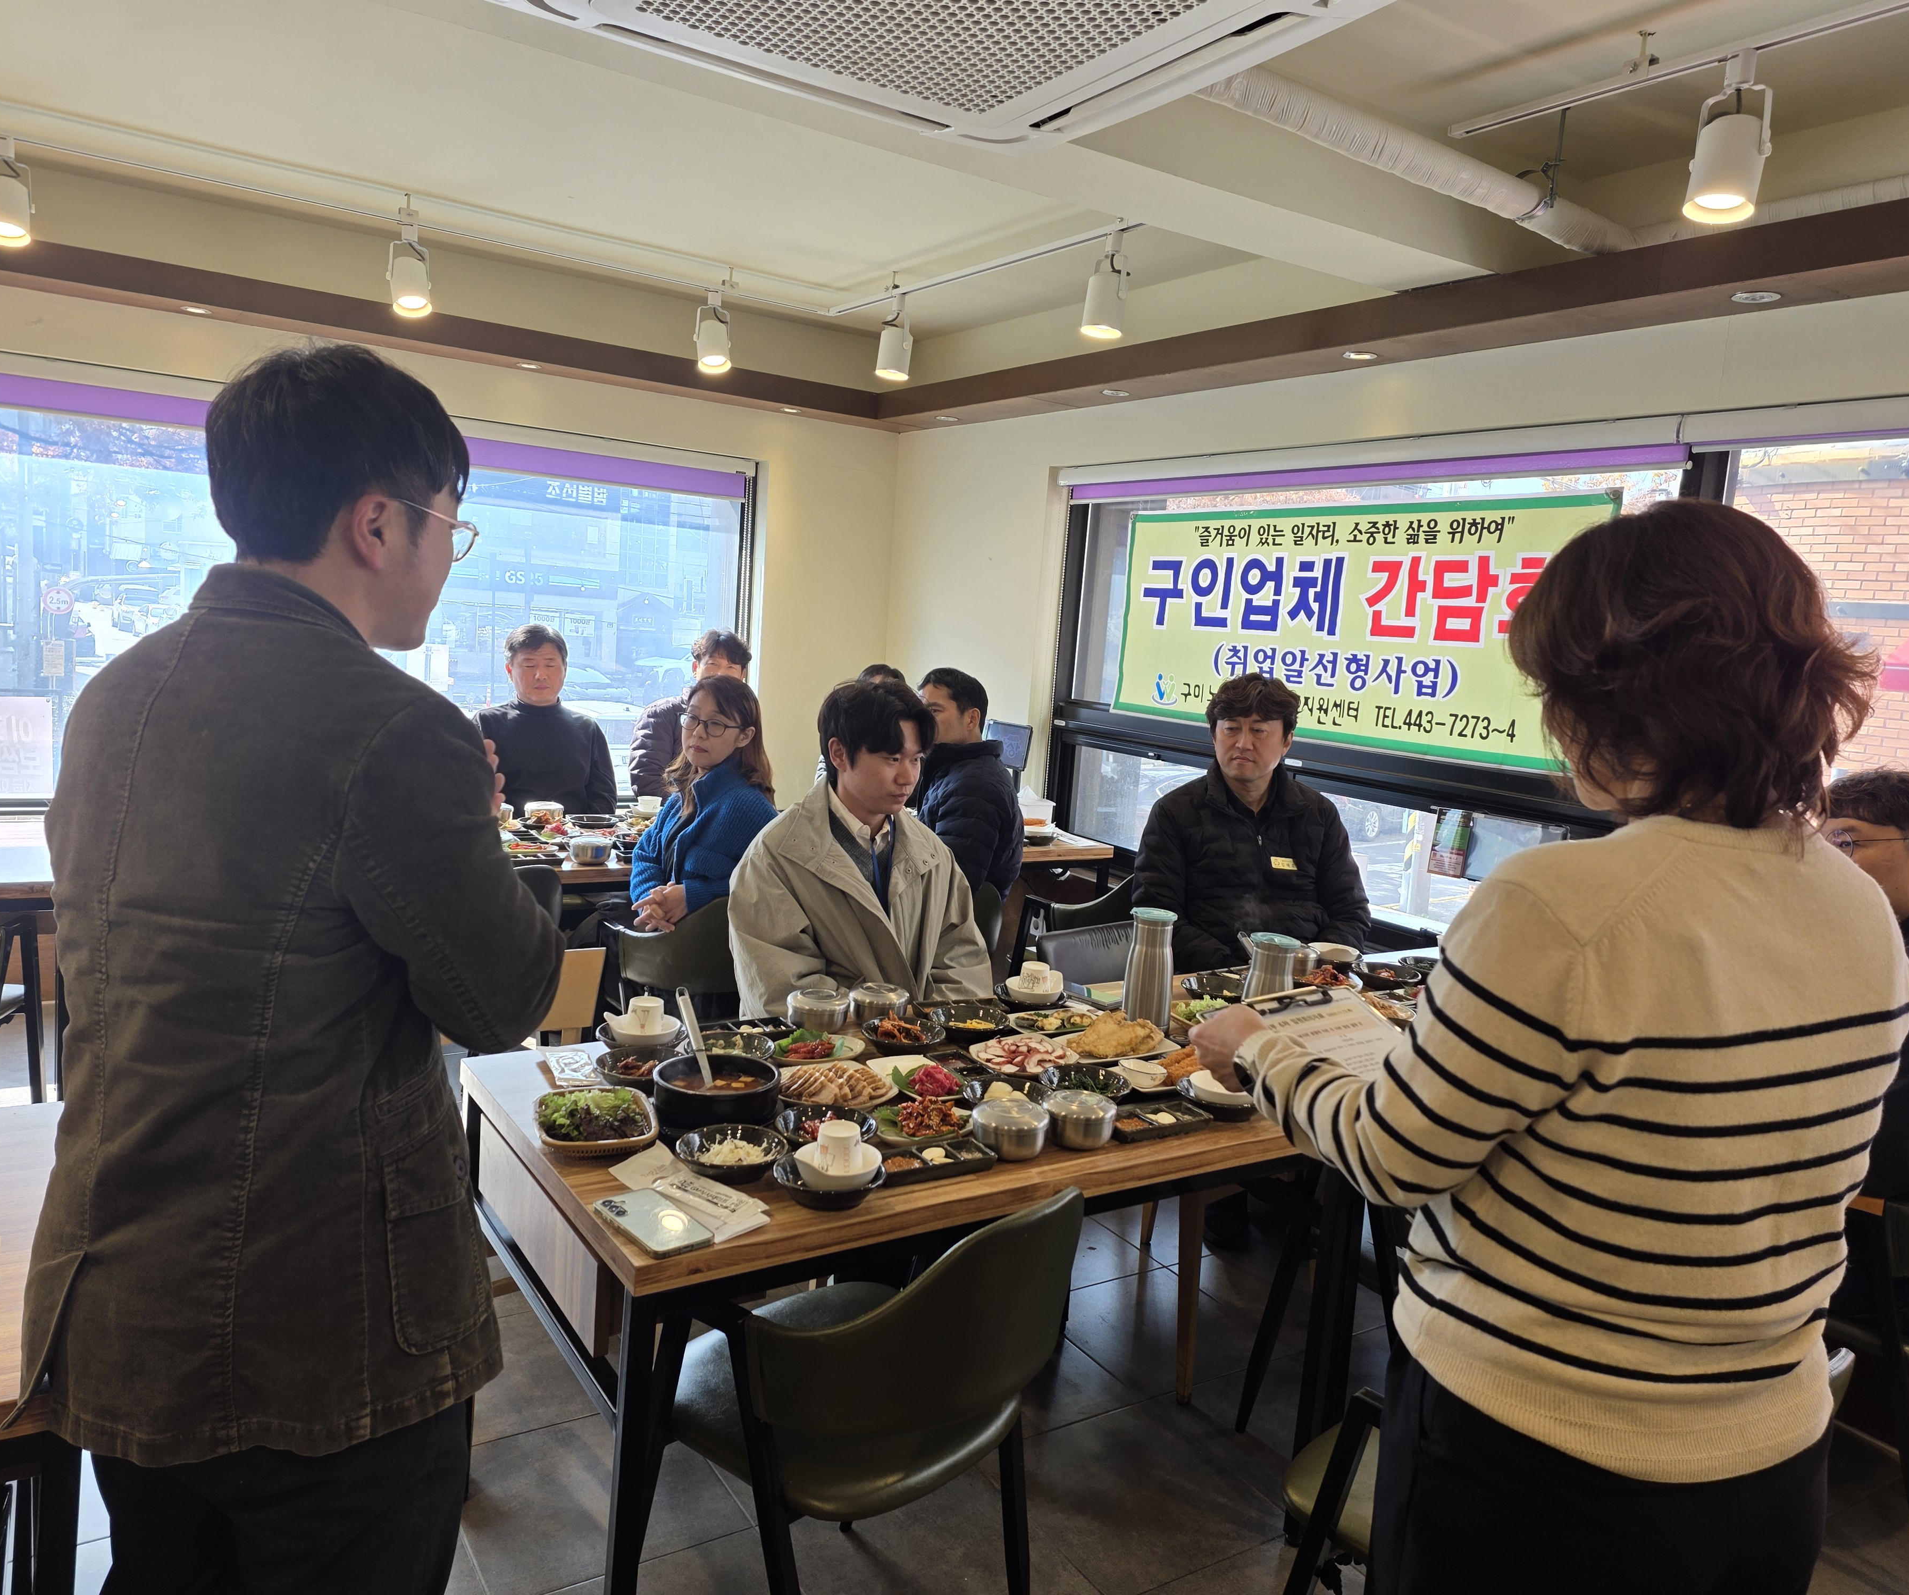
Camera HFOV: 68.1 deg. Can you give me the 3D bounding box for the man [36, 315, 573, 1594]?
[{"bbox_3d":[-0.567,0.461,1.210,0.500,1.661,0.380,10,9,40],"label":"man"}]

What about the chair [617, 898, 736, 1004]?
[{"bbox_3d":[-0.723,0.589,3.932,0.560,0.760,0.560,7,7,17],"label":"chair"}]

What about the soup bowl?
[{"bbox_3d":[-0.329,0.421,1.942,0.174,0.085,0.174,4,7,-1],"label":"soup bowl"}]

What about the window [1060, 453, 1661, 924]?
[{"bbox_3d":[0.972,-0.326,4.092,0.100,1.211,2.180,0,8,-33],"label":"window"}]

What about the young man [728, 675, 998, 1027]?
[{"bbox_3d":[-0.122,0.469,2.653,0.530,1.365,0.780,0,8,-30],"label":"young man"}]

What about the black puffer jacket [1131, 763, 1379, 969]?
[{"bbox_3d":[0.717,0.295,3.401,0.570,0.735,0.380,4,7,-6],"label":"black puffer jacket"}]

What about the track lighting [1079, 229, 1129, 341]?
[{"bbox_3d":[0.423,-1.399,3.838,0.138,0.285,0.128,0,8,-33],"label":"track lighting"}]

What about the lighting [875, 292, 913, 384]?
[{"bbox_3d":[-0.198,-1.562,4.779,0.127,0.274,0.128,0,8,-33],"label":"lighting"}]

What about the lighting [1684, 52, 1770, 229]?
[{"bbox_3d":[1.349,-1.154,2.454,0.141,0.284,0.128,0,8,-33],"label":"lighting"}]

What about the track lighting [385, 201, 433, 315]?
[{"bbox_3d":[-1.666,-1.641,4.337,0.128,0.321,0.170,0,8,-33],"label":"track lighting"}]

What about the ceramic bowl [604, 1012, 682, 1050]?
[{"bbox_3d":[-0.497,0.383,2.258,0.121,0.050,0.110,4,7,-1],"label":"ceramic bowl"}]

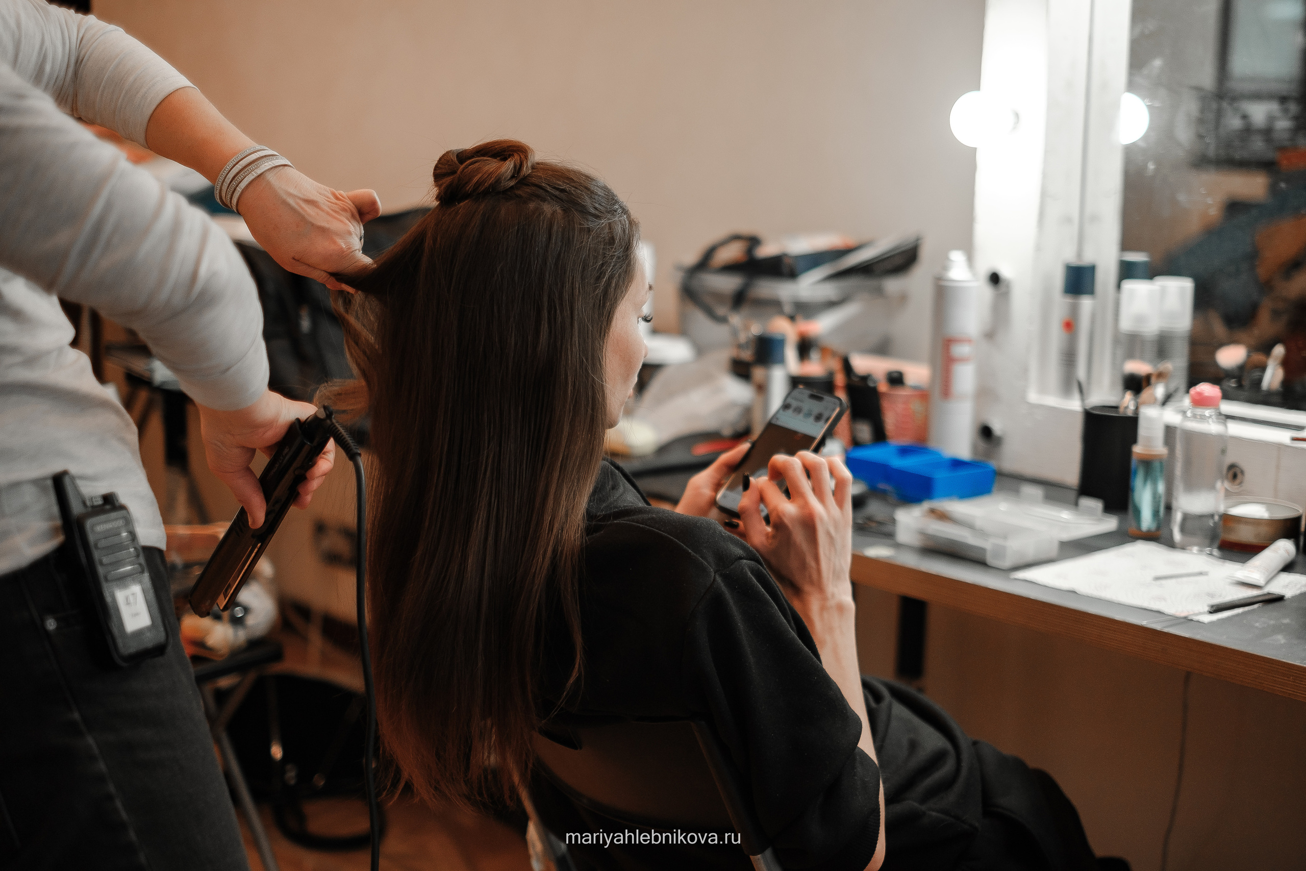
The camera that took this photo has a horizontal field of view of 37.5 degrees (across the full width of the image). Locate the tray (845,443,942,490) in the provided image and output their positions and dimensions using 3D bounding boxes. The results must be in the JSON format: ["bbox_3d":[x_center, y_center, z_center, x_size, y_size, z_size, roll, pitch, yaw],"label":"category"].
[{"bbox_3d":[0.293,0.041,2.310,0.101,0.030,0.075,-9,14,-43],"label":"tray"}]

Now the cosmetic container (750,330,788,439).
[{"bbox_3d":[0.145,-0.045,2.390,0.037,0.166,0.037,-9,14,-43],"label":"cosmetic container"}]

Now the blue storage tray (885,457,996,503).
[{"bbox_3d":[0.338,0.054,2.249,0.098,0.029,0.079,-9,14,-43],"label":"blue storage tray"}]

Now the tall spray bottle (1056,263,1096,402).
[{"bbox_3d":[0.508,-0.124,2.309,0.037,0.166,0.037,1,11,0],"label":"tall spray bottle"}]

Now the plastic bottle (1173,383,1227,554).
[{"bbox_3d":[0.570,0.033,1.995,0.051,0.170,0.051,4,11,16],"label":"plastic bottle"}]

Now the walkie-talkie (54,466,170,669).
[{"bbox_3d":[-0.387,0.094,1.375,0.030,0.141,0.050,-14,0,32],"label":"walkie-talkie"}]

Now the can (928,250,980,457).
[{"bbox_3d":[0.373,-0.091,2.372,0.054,0.270,0.054,1,11,0],"label":"can"}]

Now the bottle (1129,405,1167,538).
[{"bbox_3d":[0.529,0.037,2.051,0.037,0.140,0.037,4,11,14],"label":"bottle"}]

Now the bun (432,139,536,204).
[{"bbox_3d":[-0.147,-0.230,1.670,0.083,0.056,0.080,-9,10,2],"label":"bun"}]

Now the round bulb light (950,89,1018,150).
[{"bbox_3d":[0.390,-0.373,2.271,0.082,0.061,0.061,-9,14,-43],"label":"round bulb light"}]

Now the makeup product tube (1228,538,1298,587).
[{"bbox_3d":[0.608,0.125,1.903,0.037,0.024,0.120,8,13,34],"label":"makeup product tube"}]

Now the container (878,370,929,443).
[{"bbox_3d":[0.332,-0.032,2.509,0.062,0.102,0.062,2,11,7],"label":"container"}]

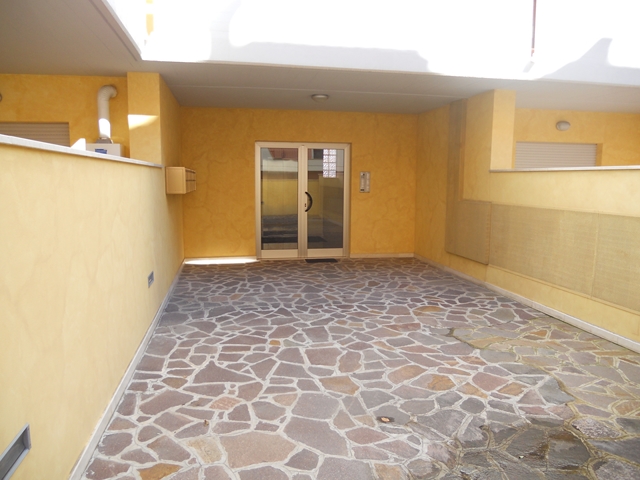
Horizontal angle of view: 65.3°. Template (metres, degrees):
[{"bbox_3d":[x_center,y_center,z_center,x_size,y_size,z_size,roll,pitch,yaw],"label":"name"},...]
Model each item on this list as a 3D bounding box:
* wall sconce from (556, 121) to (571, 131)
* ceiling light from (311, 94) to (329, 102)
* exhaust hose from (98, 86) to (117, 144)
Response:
[{"bbox_3d":[4.412,-2.056,9.003,0.270,0.180,0.110,-1,7,-11],"label":"wall sconce"},{"bbox_3d":[0.003,-2.149,7.626,0.275,0.095,0.275,-1,7,-11],"label":"ceiling light"},{"bbox_3d":[-2.633,-1.558,6.190,0.200,0.690,0.250,-1,7,-11],"label":"exhaust hose"}]

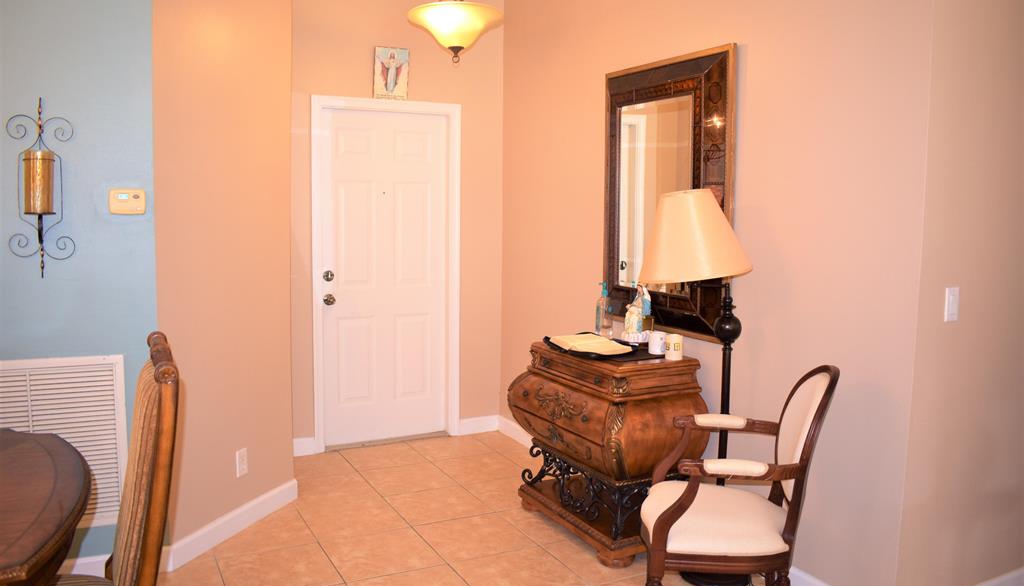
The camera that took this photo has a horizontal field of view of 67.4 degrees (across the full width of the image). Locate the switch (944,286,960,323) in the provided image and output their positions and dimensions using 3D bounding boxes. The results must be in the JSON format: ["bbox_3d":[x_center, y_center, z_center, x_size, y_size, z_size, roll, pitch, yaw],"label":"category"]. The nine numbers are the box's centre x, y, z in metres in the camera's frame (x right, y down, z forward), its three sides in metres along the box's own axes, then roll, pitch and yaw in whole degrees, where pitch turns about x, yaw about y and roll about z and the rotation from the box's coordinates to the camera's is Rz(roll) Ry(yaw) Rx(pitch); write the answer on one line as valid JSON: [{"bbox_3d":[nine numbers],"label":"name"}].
[{"bbox_3d":[1.429,0.038,2.491,0.073,0.115,0.012,-2,6,-28],"label":"switch"}]

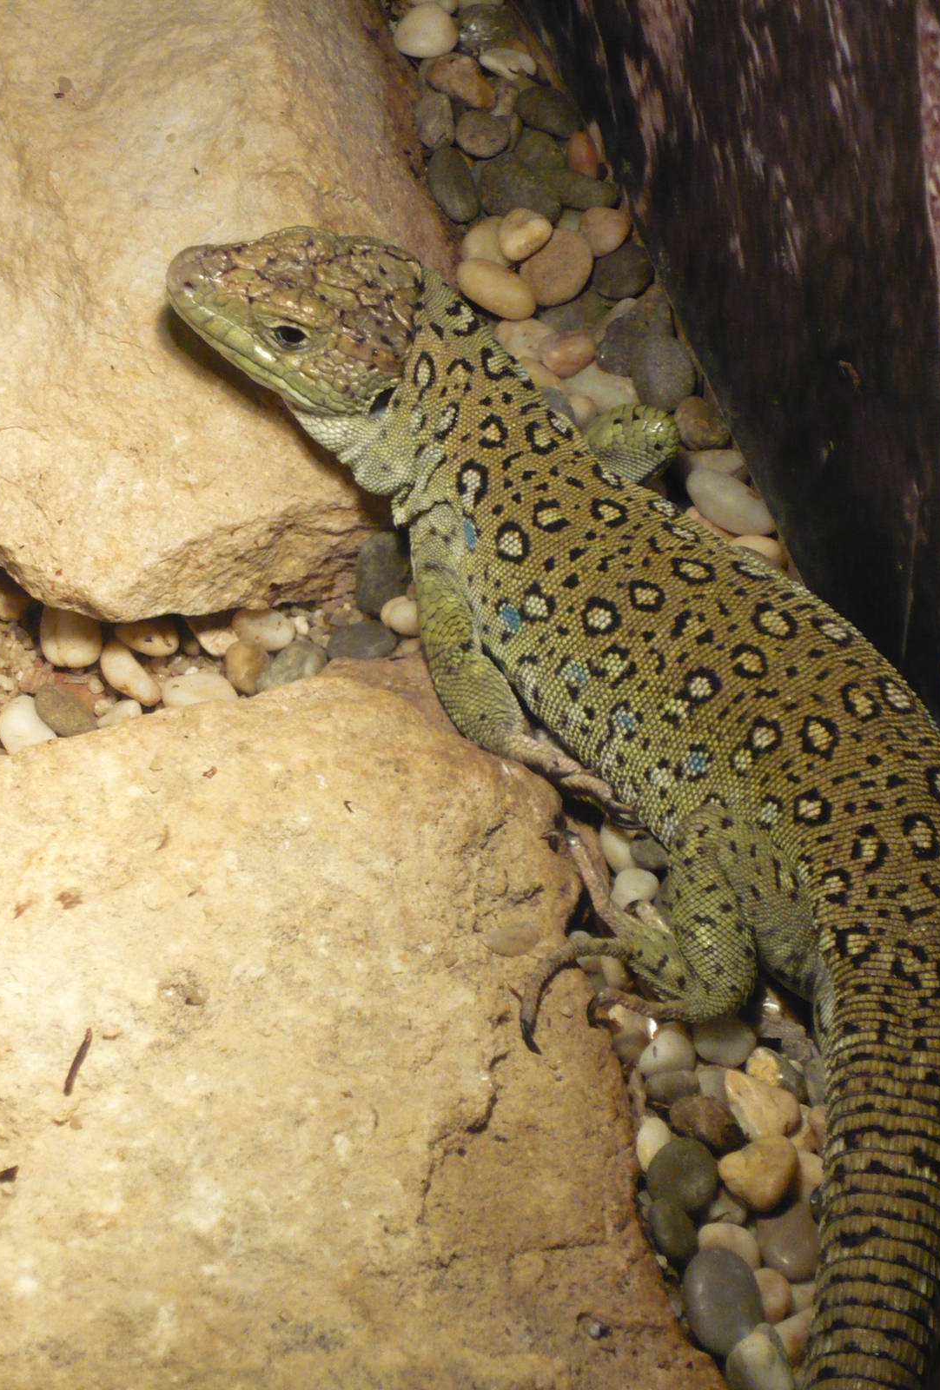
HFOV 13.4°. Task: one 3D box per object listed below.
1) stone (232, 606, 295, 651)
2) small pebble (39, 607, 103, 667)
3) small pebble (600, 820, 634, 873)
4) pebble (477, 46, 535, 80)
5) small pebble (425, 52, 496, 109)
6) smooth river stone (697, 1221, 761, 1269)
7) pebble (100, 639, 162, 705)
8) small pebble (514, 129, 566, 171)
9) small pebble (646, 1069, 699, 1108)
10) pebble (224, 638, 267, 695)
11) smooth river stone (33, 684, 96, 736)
[{"bbox_3d":[-0.046,-0.015,0.903,0.015,0.008,0.011,17,50,15],"label":"stone"},{"bbox_3d":[-0.096,-0.015,0.961,0.015,0.011,0.021,-7,50,-2],"label":"small pebble"},{"bbox_3d":[0.033,0.034,0.912,0.008,0.007,0.016,-17,51,-10],"label":"small pebble"},{"bbox_3d":[0.009,-0.150,0.956,0.016,0.006,0.006,26,56,23],"label":"pebble"},{"bbox_3d":[-0.002,-0.146,0.953,0.009,0.010,0.021,-39,58,-25],"label":"small pebble"},{"bbox_3d":[0.054,0.116,0.842,0.014,0.008,0.013,26,56,26],"label":"smooth river stone"},{"bbox_3d":[-0.081,-0.005,0.963,0.009,0.006,0.023,-26,51,-16],"label":"pebble"},{"bbox_3d":[0.016,-0.127,0.940,0.014,0.008,0.013,35,60,28],"label":"small pebble"},{"bbox_3d":[0.044,0.084,0.863,0.012,0.007,0.011,0,50,4],"label":"small pebble"},{"bbox_3d":[-0.047,-0.006,0.839,0.009,0.008,0.014,-9,50,-4],"label":"pebble"},{"bbox_3d":[-0.096,0.004,0.957,0.020,0.007,0.011,35,60,31],"label":"smooth river stone"}]

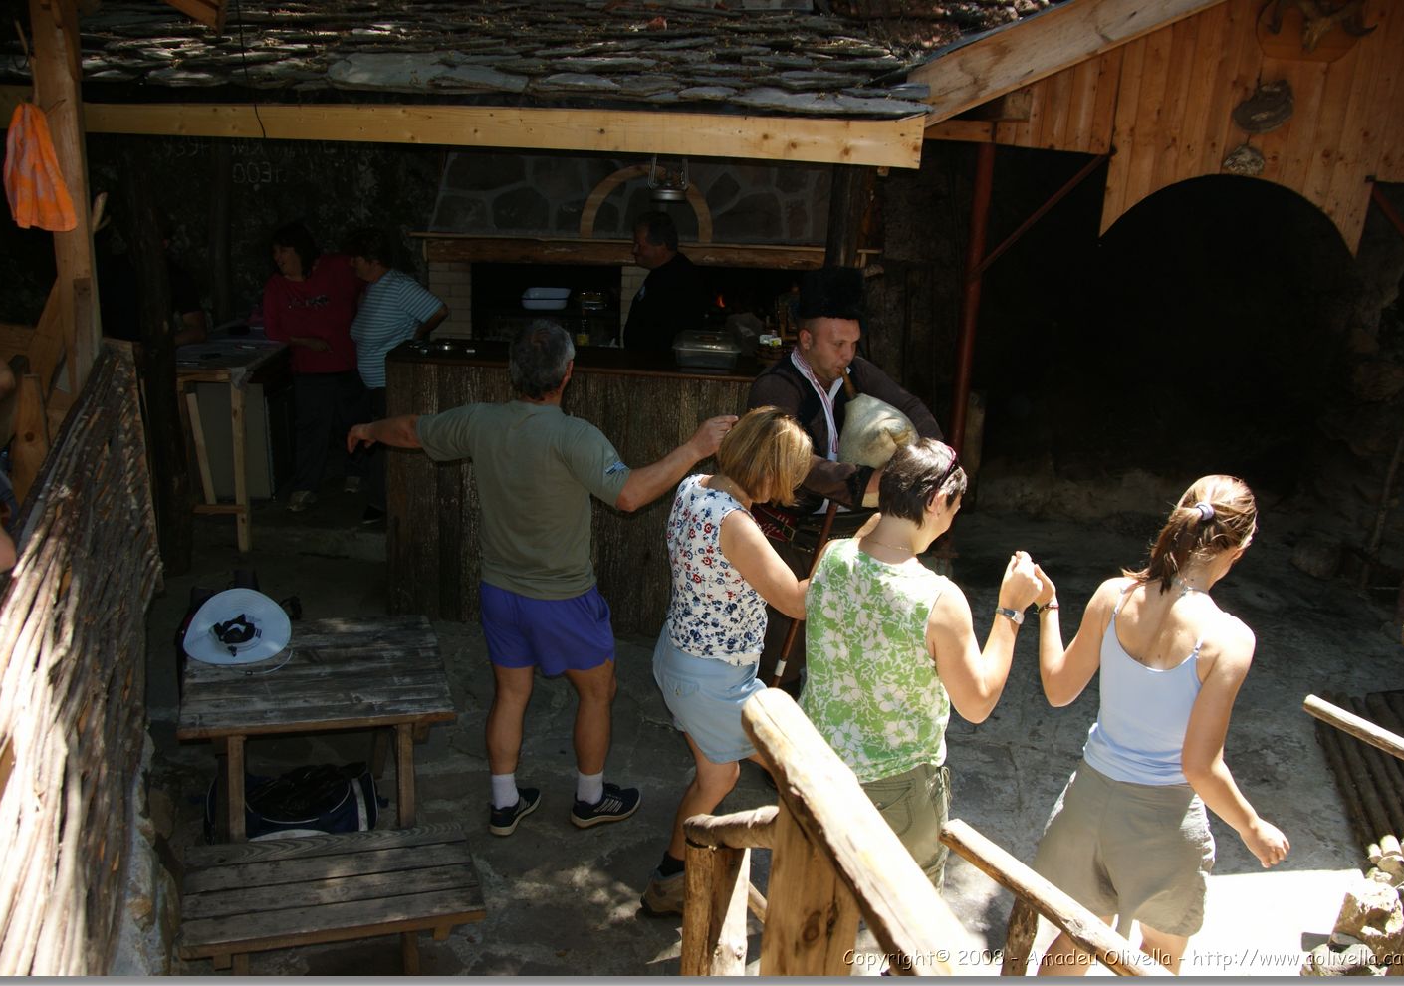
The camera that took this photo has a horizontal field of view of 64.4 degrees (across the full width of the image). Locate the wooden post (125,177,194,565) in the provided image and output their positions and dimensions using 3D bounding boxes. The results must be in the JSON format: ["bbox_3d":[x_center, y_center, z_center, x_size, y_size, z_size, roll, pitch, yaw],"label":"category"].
[{"bbox_3d":[-2.688,-0.644,5.506,0.165,2.100,0.165,2,15,0],"label":"wooden post"}]

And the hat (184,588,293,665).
[{"bbox_3d":[-1.531,0.448,3.680,0.360,0.110,0.350,3,37,0],"label":"hat"}]

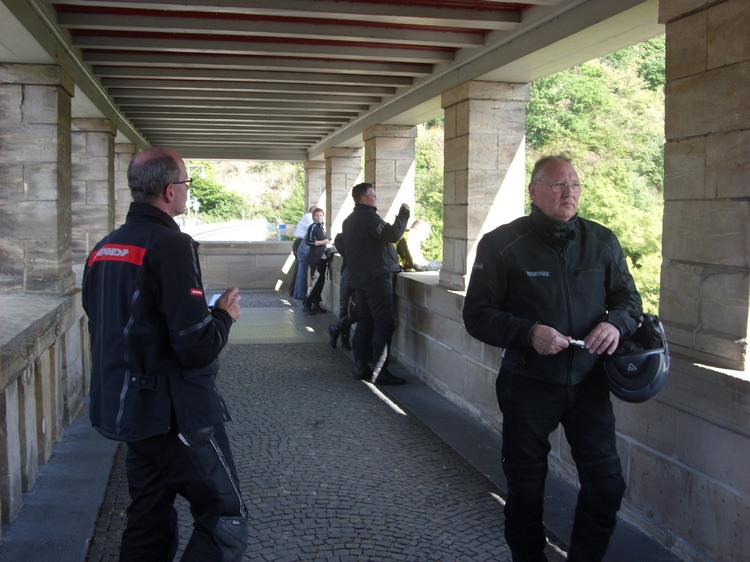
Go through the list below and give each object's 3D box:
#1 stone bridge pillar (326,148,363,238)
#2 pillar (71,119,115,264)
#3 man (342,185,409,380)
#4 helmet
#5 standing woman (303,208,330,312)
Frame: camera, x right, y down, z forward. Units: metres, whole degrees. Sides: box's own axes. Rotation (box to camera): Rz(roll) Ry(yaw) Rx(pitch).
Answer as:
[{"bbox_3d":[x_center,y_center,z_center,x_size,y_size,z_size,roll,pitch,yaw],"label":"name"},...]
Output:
[{"bbox_3d":[-0.560,-1.421,14.451,0.555,1.776,0.754,-1,5,-12],"label":"stone bridge pillar"},{"bbox_3d":[-3.525,-1.087,10.169,0.555,1.776,0.754,-1,5,-12],"label":"pillar"},{"bbox_3d":[0.010,0.019,7.553,0.580,1.840,0.540,-2,5,-26],"label":"man"},{"bbox_3d":[0.991,0.296,3.120,0.260,0.330,0.260,-8,25,1],"label":"helmet"},{"bbox_3d":[-0.919,-0.336,12.936,0.420,1.650,0.460,2,5,23],"label":"standing woman"}]

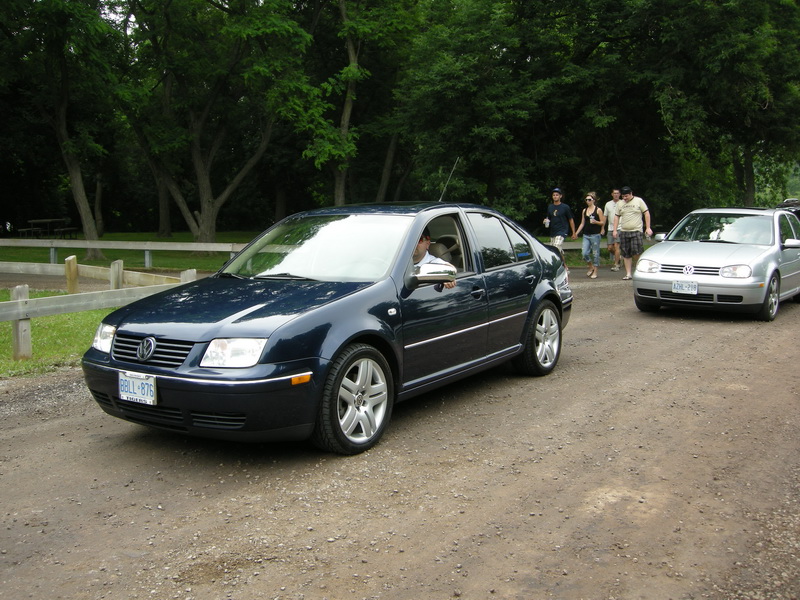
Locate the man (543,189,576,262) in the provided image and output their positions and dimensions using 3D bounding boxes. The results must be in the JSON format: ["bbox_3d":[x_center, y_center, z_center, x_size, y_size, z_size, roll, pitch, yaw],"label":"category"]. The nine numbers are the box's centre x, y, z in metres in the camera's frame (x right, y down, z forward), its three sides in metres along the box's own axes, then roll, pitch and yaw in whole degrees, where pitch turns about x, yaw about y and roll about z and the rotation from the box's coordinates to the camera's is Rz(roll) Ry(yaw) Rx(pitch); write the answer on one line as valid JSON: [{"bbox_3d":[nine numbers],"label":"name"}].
[{"bbox_3d":[3.106,-1.306,16.200,0.640,1.767,0.480,3,7,33],"label":"man"}]

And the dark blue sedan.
[{"bbox_3d":[-0.171,0.005,6.226,1.770,1.429,4.370,3,8,34],"label":"dark blue sedan"}]

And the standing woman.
[{"bbox_3d":[3.622,-1.234,15.900,0.550,1.677,0.450,2,7,30],"label":"standing woman"}]

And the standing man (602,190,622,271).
[{"bbox_3d":[4.557,-1.500,17.800,0.540,1.770,0.460,0,6,15],"label":"standing man"}]

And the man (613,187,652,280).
[{"bbox_3d":[4.359,-1.252,15.600,0.720,1.764,0.500,1,7,18],"label":"man"}]

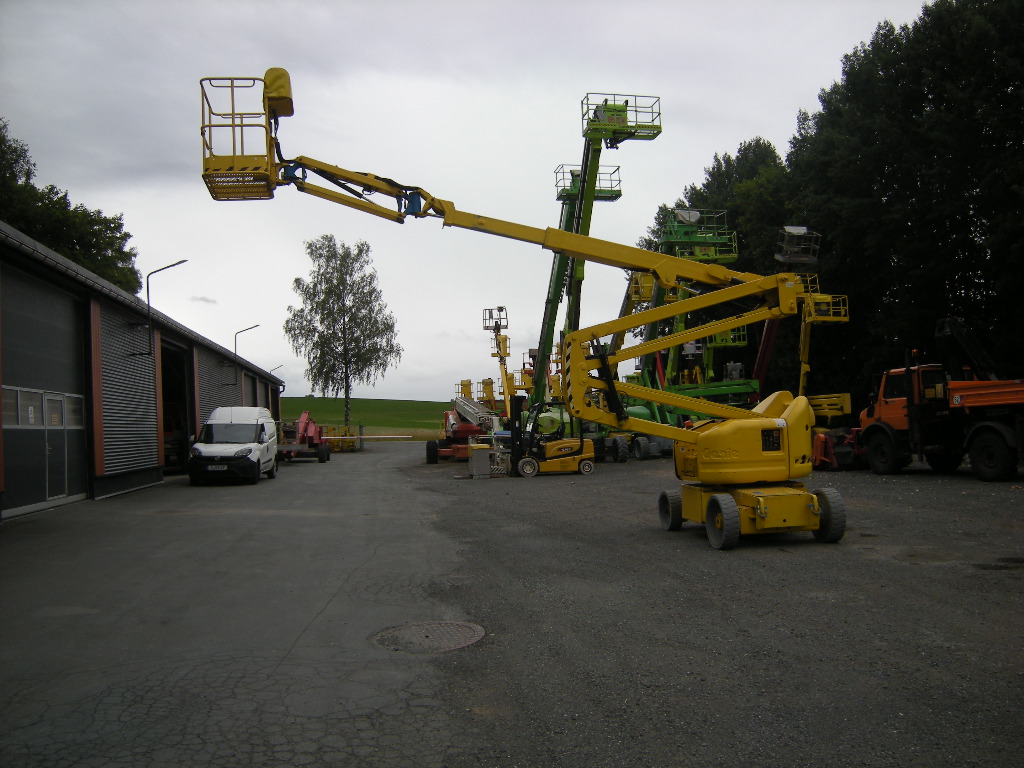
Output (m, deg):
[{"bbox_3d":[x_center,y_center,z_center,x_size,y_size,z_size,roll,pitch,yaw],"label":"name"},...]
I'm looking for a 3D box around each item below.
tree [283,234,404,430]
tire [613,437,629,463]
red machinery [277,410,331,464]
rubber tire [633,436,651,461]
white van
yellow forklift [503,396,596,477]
[{"bbox_3d":[-13.200,-3.300,65.000,8.800,16.000,8.800,-1,-3,-9],"label":"tree"},{"bbox_3d":[4.190,2.530,31.800,0.400,0.940,0.940,-2,-3,-6],"label":"tire"},{"bbox_3d":[-9.900,2.490,39.400,2.350,2.350,5.000,-2,-3,-6],"label":"red machinery"},{"bbox_3d":[5.220,2.600,33.300,0.360,0.920,0.920,-1,-3,-9],"label":"rubber tire"},{"bbox_3d":[-7.980,1.760,24.100,1.850,2.100,4.600,-1,-3,-9],"label":"white van"},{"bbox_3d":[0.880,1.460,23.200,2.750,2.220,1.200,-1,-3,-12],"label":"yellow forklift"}]

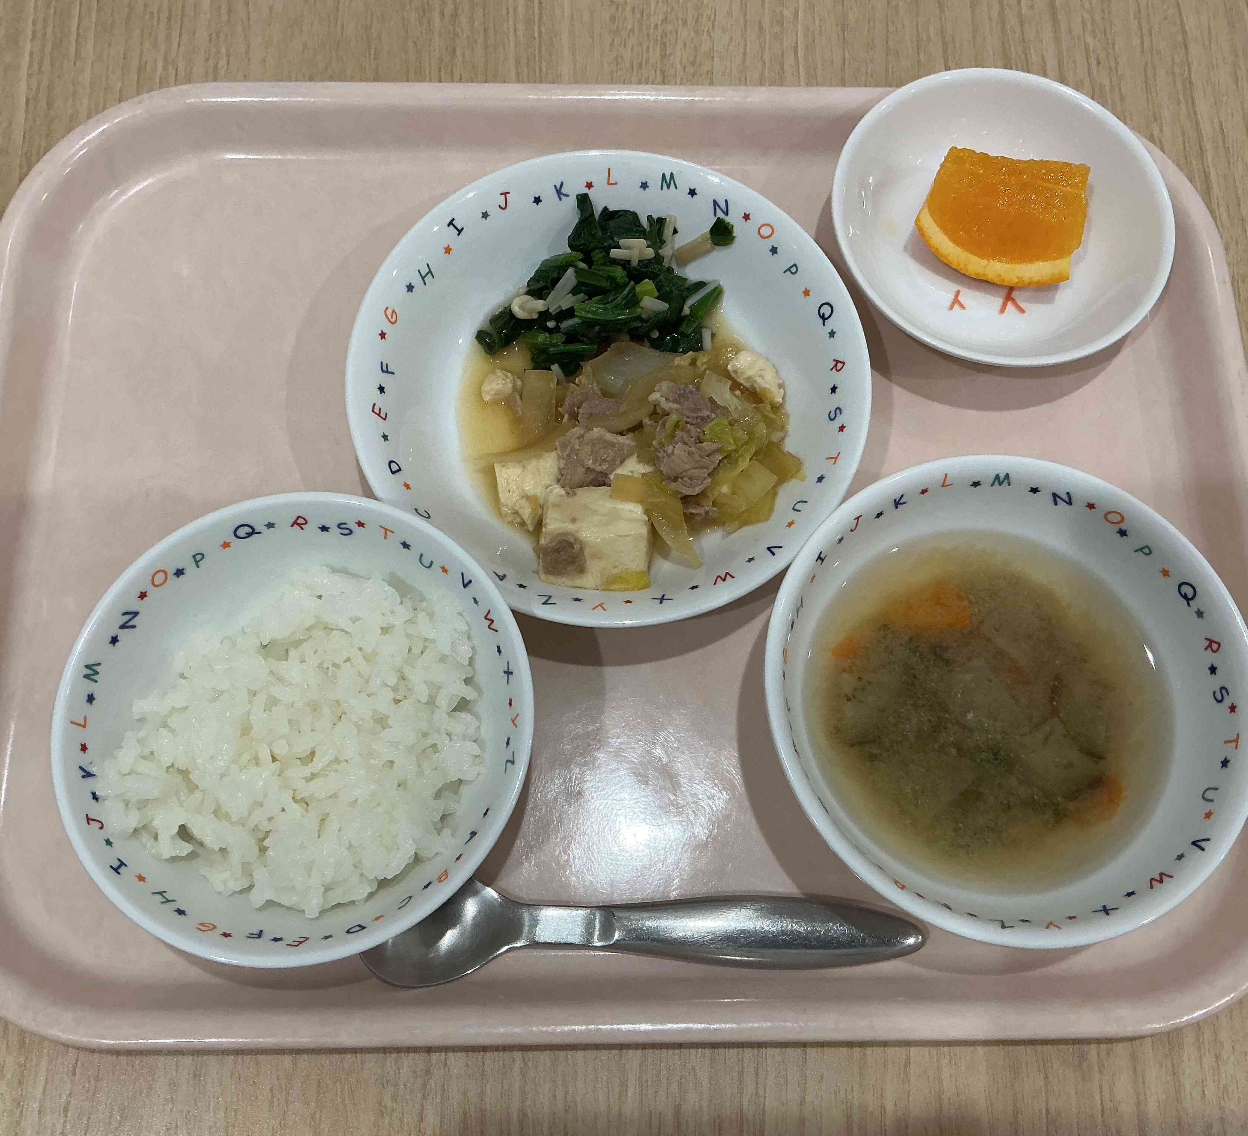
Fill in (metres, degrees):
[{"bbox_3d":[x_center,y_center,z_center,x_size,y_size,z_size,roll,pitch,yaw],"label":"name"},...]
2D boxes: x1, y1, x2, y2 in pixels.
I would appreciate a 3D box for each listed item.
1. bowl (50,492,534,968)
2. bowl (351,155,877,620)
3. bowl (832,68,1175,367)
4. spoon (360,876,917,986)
[{"bbox_3d":[-0.079,0.042,0.325,0.115,0.045,0.115,0,72,-1],"label":"bowl"},{"bbox_3d":[-0.004,-0.049,0.364,0.144,0.032,0.144,0,72,-1],"label":"bowl"},{"bbox_3d":[0.111,-0.101,0.386,0.101,0.028,0.101,0,72,-1],"label":"bowl"},{"bbox_3d":[0.004,0.094,0.326,0.148,0.017,0.030,2,72,-1],"label":"spoon"}]

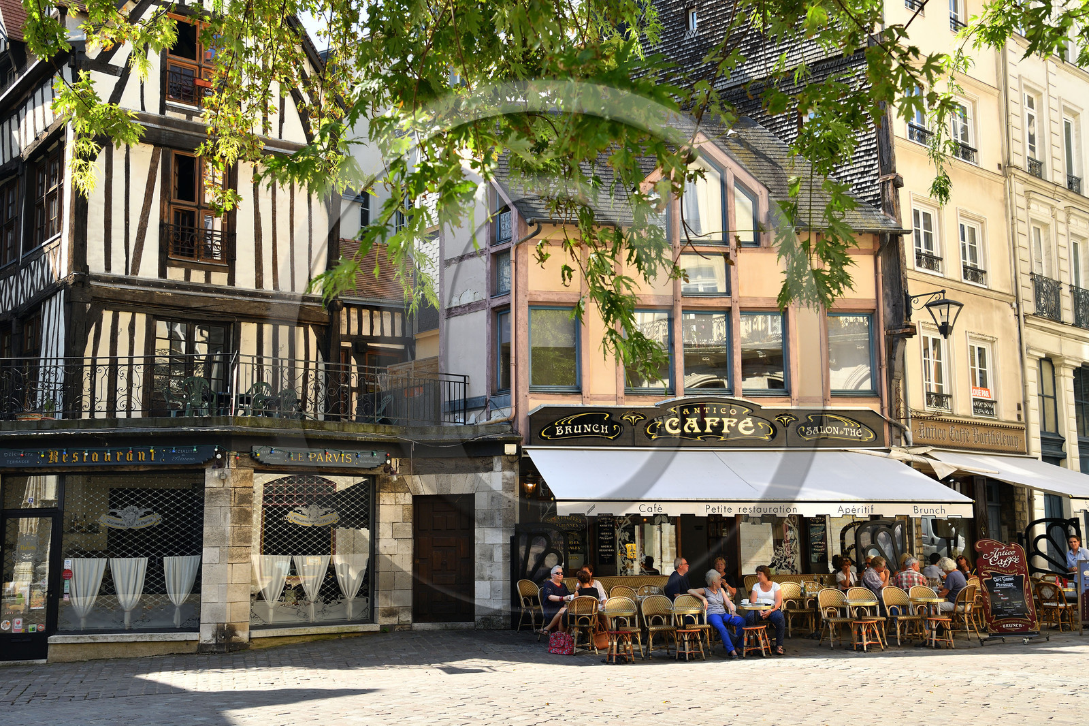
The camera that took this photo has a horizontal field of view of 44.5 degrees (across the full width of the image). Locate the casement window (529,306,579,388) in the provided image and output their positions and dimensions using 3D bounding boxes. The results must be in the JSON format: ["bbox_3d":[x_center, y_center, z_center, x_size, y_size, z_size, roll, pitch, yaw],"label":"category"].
[{"bbox_3d":[0.190,-0.265,24.581,0.950,1.570,0.130,1,-8,-10],"label":"casement window"}]

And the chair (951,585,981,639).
[{"bbox_3d":[6.735,4.030,21.620,0.460,0.870,0.560,7,-11,-43],"label":"chair"}]

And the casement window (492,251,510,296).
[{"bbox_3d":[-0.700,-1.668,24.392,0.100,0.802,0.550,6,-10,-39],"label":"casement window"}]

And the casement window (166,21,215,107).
[{"bbox_3d":[-6.461,-5.542,24.705,1.211,1.709,0.150,6,-11,-37],"label":"casement window"}]

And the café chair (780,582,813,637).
[{"bbox_3d":[4.158,4.080,21.939,0.460,0.870,0.550,1,-8,-10],"label":"café chair"}]

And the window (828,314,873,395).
[{"bbox_3d":[5.493,-0.160,23.831,0.913,1.466,0.100,1,-9,-9],"label":"window"}]

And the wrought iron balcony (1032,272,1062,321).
[{"bbox_3d":[11.389,-1.469,30.106,1.260,0.950,0.120,7,-11,-43],"label":"wrought iron balcony"}]

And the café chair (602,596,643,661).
[{"bbox_3d":[1.171,3.911,19.703,0.465,0.880,0.540,1,-8,-12],"label":"café chair"}]

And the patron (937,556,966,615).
[{"bbox_3d":[6.616,3.826,21.774,0.470,1.280,0.760,7,-11,-43],"label":"patron"}]

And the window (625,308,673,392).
[{"bbox_3d":[1.810,-0.204,23.253,0.861,1.453,0.100,1,-9,-9],"label":"window"}]

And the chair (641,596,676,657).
[{"bbox_3d":[1.714,3.915,19.803,0.465,0.880,0.540,1,-8,-12],"label":"chair"}]

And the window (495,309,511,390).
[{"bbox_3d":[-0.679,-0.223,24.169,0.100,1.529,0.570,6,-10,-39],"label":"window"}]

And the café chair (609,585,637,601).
[{"bbox_3d":[1.340,4.072,21.635,0.450,0.880,0.530,1,-9,-10],"label":"café chair"}]

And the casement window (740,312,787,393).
[{"bbox_3d":[4.176,-0.204,25.291,0.900,1.570,0.130,1,-8,-10],"label":"casement window"}]

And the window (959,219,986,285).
[{"bbox_3d":[9.133,-2.364,28.389,0.920,1.330,0.130,7,-11,-43],"label":"window"}]

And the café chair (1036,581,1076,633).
[{"bbox_3d":[9.531,4.523,24.739,0.560,0.870,0.480,7,-12,-43],"label":"café chair"}]

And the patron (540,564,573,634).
[{"bbox_3d":[0.208,3.863,21.578,0.680,1.200,0.500,-7,-10,40],"label":"patron"}]

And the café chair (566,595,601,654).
[{"bbox_3d":[0.600,3.946,20.154,0.465,0.880,0.540,2,-8,-17],"label":"café chair"}]

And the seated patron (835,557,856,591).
[{"bbox_3d":[5.170,3.984,22.861,0.460,1.270,0.720,1,-8,-12],"label":"seated patron"}]

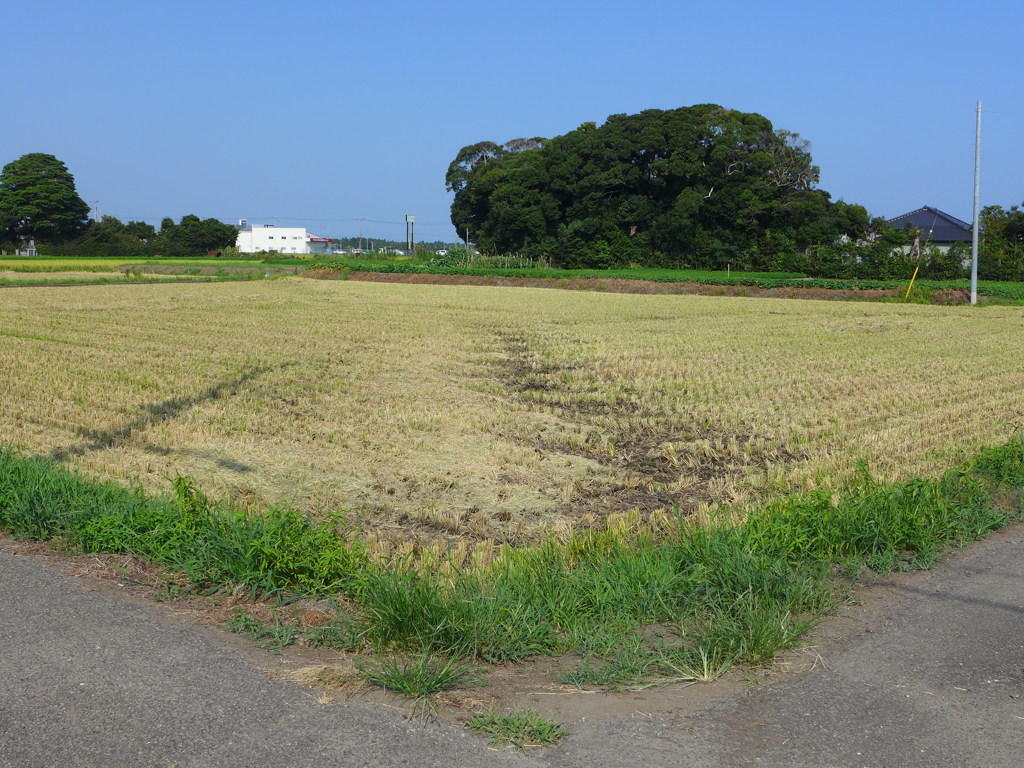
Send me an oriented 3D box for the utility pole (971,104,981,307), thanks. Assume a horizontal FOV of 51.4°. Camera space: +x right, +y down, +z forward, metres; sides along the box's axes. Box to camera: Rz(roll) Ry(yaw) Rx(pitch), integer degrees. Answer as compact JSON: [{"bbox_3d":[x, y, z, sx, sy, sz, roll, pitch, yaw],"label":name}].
[{"bbox_3d":[18.958,-7.329,43.419,0.210,8.247,0.210,0,7,0],"label":"utility pole"}]

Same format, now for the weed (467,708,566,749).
[{"bbox_3d":[0.014,1.103,3.501,0.323,0.075,0.240,0,7,0],"label":"weed"}]

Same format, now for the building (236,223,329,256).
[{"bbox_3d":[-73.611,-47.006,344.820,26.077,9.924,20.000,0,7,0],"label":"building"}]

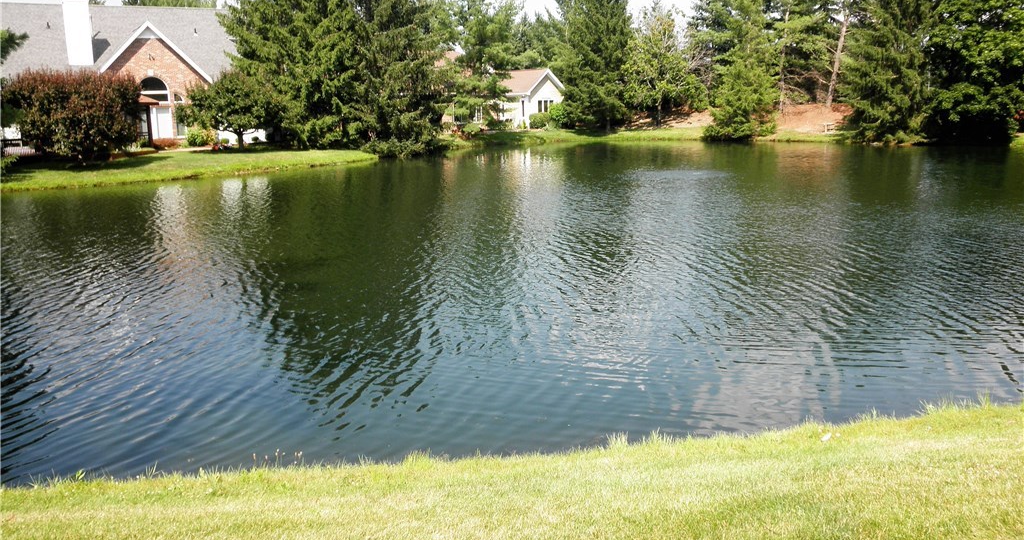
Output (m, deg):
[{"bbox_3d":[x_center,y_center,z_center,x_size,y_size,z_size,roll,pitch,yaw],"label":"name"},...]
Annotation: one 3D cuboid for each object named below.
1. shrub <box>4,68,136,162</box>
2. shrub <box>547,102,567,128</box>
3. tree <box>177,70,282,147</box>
[{"bbox_3d":[-25.599,-8.948,48.143,8.010,5.370,6.010,-1,12,0],"label":"shrub"},{"bbox_3d":[3.660,-12.251,65.911,1.990,2.110,1.790,-1,12,0],"label":"shrub"},{"bbox_3d":[-18.239,-10.339,53.485,6.840,4.940,6.150,-1,12,0],"label":"tree"}]

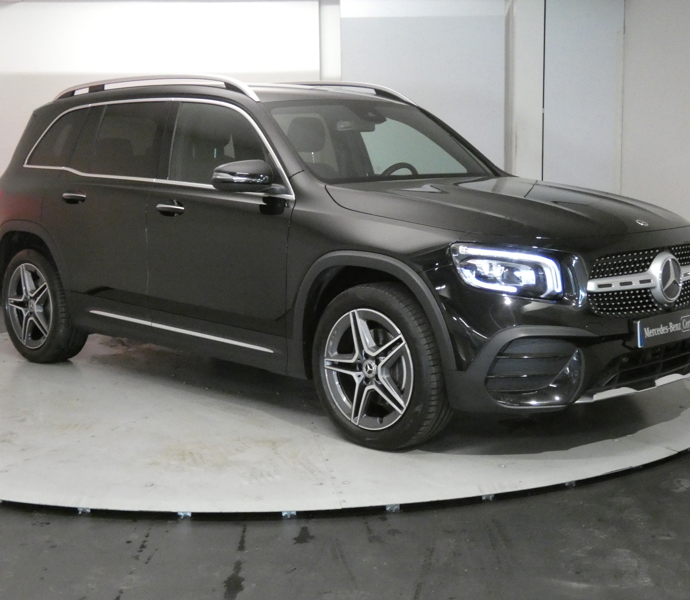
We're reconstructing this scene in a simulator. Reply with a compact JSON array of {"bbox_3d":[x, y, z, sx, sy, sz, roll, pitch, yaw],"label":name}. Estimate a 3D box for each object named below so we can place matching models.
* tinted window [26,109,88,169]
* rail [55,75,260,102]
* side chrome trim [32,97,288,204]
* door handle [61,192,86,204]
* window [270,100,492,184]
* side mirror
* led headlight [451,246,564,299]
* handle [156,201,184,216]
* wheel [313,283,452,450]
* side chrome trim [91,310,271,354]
[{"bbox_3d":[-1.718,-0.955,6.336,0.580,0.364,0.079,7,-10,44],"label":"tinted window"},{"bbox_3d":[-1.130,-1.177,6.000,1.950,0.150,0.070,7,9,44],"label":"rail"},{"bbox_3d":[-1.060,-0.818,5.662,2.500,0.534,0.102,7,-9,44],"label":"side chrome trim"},{"bbox_3d":[-1.543,-0.578,6.042,0.225,0.058,0.055,7,9,44],"label":"door handle"},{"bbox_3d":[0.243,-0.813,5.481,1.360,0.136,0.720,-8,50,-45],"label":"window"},{"bbox_3d":[-0.471,-0.579,4.938,0.190,0.150,0.215,7,11,44],"label":"side mirror"},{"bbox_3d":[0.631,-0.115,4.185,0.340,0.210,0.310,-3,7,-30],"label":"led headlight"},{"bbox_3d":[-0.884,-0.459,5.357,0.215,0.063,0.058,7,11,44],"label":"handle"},{"bbox_3d":[0.168,0.281,4.573,0.715,0.710,0.240,7,9,44],"label":"wheel"},{"bbox_3d":[-0.888,0.155,5.474,1.570,0.035,0.030,9,10,44],"label":"side chrome trim"}]

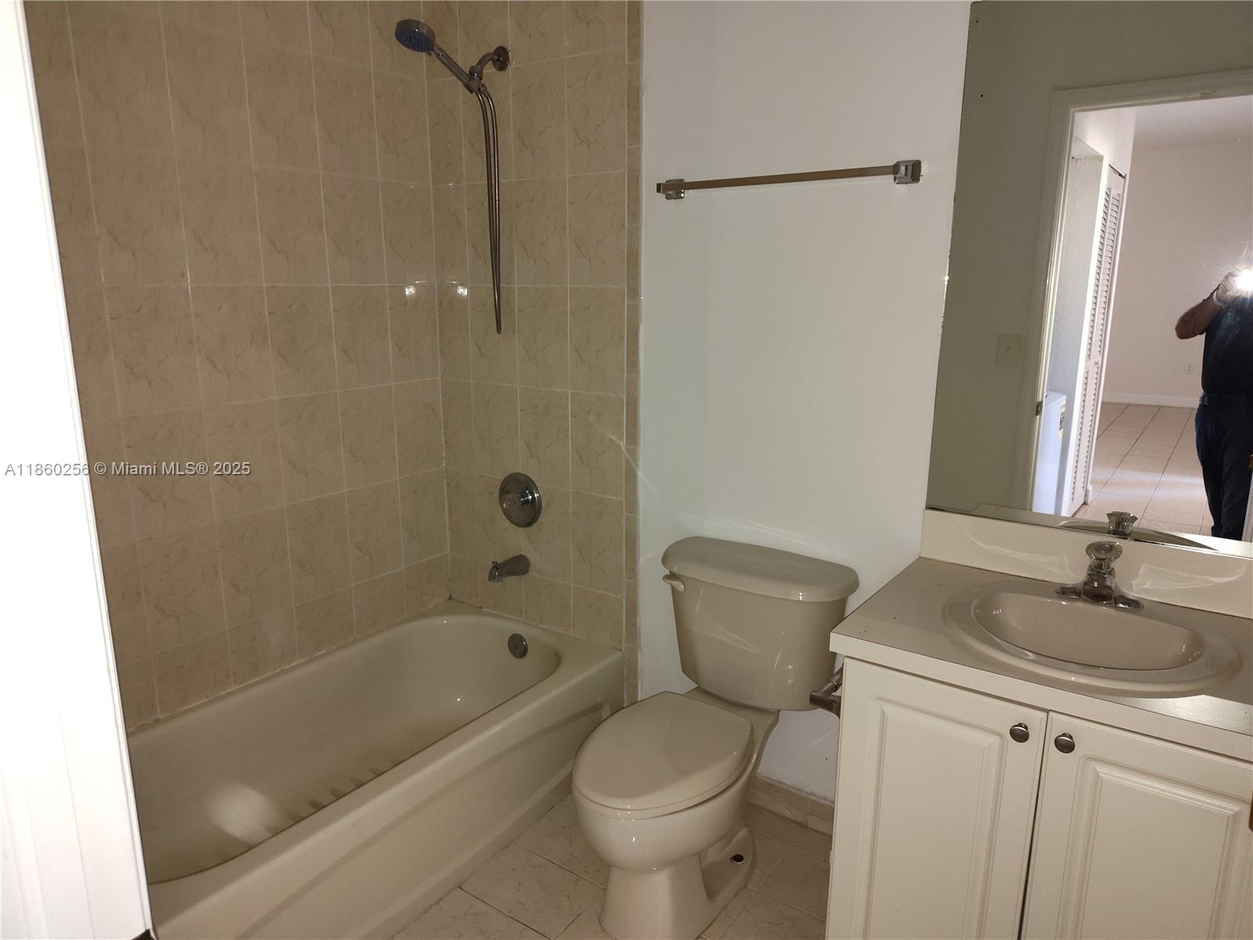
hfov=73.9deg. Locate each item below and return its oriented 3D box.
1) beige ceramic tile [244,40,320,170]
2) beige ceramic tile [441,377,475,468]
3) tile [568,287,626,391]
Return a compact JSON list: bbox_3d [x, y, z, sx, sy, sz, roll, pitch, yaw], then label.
[{"bbox_3d":[-0.916,-0.962,2.221,0.010,0.304,0.201,9,15,34],"label":"beige ceramic tile"},{"bbox_3d":[-0.560,-0.149,2.791,0.147,0.304,0.010,9,15,34],"label":"beige ceramic tile"},{"bbox_3d":[-0.082,-0.371,2.397,0.201,0.303,0.010,9,16,34],"label":"tile"}]

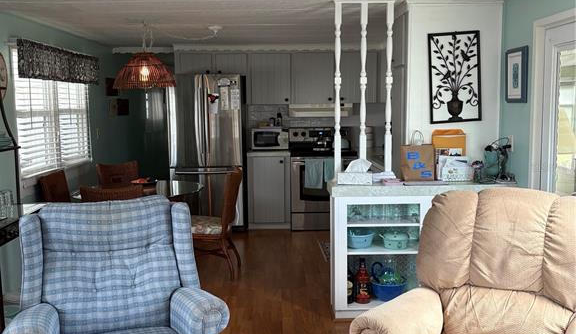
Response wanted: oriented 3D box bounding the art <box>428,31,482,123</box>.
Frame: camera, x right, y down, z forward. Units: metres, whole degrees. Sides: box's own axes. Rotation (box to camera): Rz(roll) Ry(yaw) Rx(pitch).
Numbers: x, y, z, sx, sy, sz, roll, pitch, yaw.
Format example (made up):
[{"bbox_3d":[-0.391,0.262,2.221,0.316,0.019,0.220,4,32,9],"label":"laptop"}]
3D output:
[{"bbox_3d":[1.171,-0.629,4.039,0.365,0.645,0.025,-4,6,-1],"label":"art"}]

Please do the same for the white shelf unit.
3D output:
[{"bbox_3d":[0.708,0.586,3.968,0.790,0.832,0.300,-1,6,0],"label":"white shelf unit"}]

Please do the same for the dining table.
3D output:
[{"bbox_3d":[-1.305,0.573,5.136,1.120,0.740,1.150,-1,6,-1],"label":"dining table"}]

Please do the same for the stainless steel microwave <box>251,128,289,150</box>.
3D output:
[{"bbox_3d":[-0.213,-0.347,7.101,0.440,0.262,0.350,-1,6,-1],"label":"stainless steel microwave"}]

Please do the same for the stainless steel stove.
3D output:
[{"bbox_3d":[0.414,0.124,7.022,0.765,1.190,0.680,-1,6,-1],"label":"stainless steel stove"}]

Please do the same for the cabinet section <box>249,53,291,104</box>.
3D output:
[{"bbox_3d":[-0.225,-1.082,7.100,0.509,0.608,0.310,-1,6,-1],"label":"cabinet section"}]

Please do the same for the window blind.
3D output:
[{"bbox_3d":[-2.019,-0.472,5.093,0.060,0.980,1.650,-1,6,0],"label":"window blind"}]

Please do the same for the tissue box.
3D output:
[{"bbox_3d":[0.442,0.073,3.872,0.225,0.078,0.120,0,6,5],"label":"tissue box"}]

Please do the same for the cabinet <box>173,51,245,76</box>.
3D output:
[{"bbox_3d":[-0.928,-1.255,7.040,0.850,0.300,0.330,-1,6,-1],"label":"cabinet"}]

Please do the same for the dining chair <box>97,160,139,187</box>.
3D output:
[{"bbox_3d":[-1.534,0.419,5.502,0.460,0.885,0.550,-4,7,-30],"label":"dining chair"}]

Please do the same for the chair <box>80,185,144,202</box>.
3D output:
[{"bbox_3d":[-1.254,0.549,4.241,0.460,0.885,0.550,-2,6,-12],"label":"chair"}]

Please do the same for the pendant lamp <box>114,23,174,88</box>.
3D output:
[{"bbox_3d":[-1.201,-0.939,4.860,0.530,0.555,0.530,-1,6,0],"label":"pendant lamp"}]

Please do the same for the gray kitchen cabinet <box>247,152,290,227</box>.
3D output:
[{"bbox_3d":[-0.223,0.258,7.075,0.505,0.930,0.610,-1,6,-1],"label":"gray kitchen cabinet"}]

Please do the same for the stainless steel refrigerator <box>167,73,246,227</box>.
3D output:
[{"bbox_3d":[-0.935,-0.157,6.886,0.840,1.800,0.840,-1,6,-1],"label":"stainless steel refrigerator"}]

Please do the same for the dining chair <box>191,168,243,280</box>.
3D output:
[{"bbox_3d":[-0.694,0.471,4.941,0.550,0.885,0.470,1,6,15],"label":"dining chair"}]

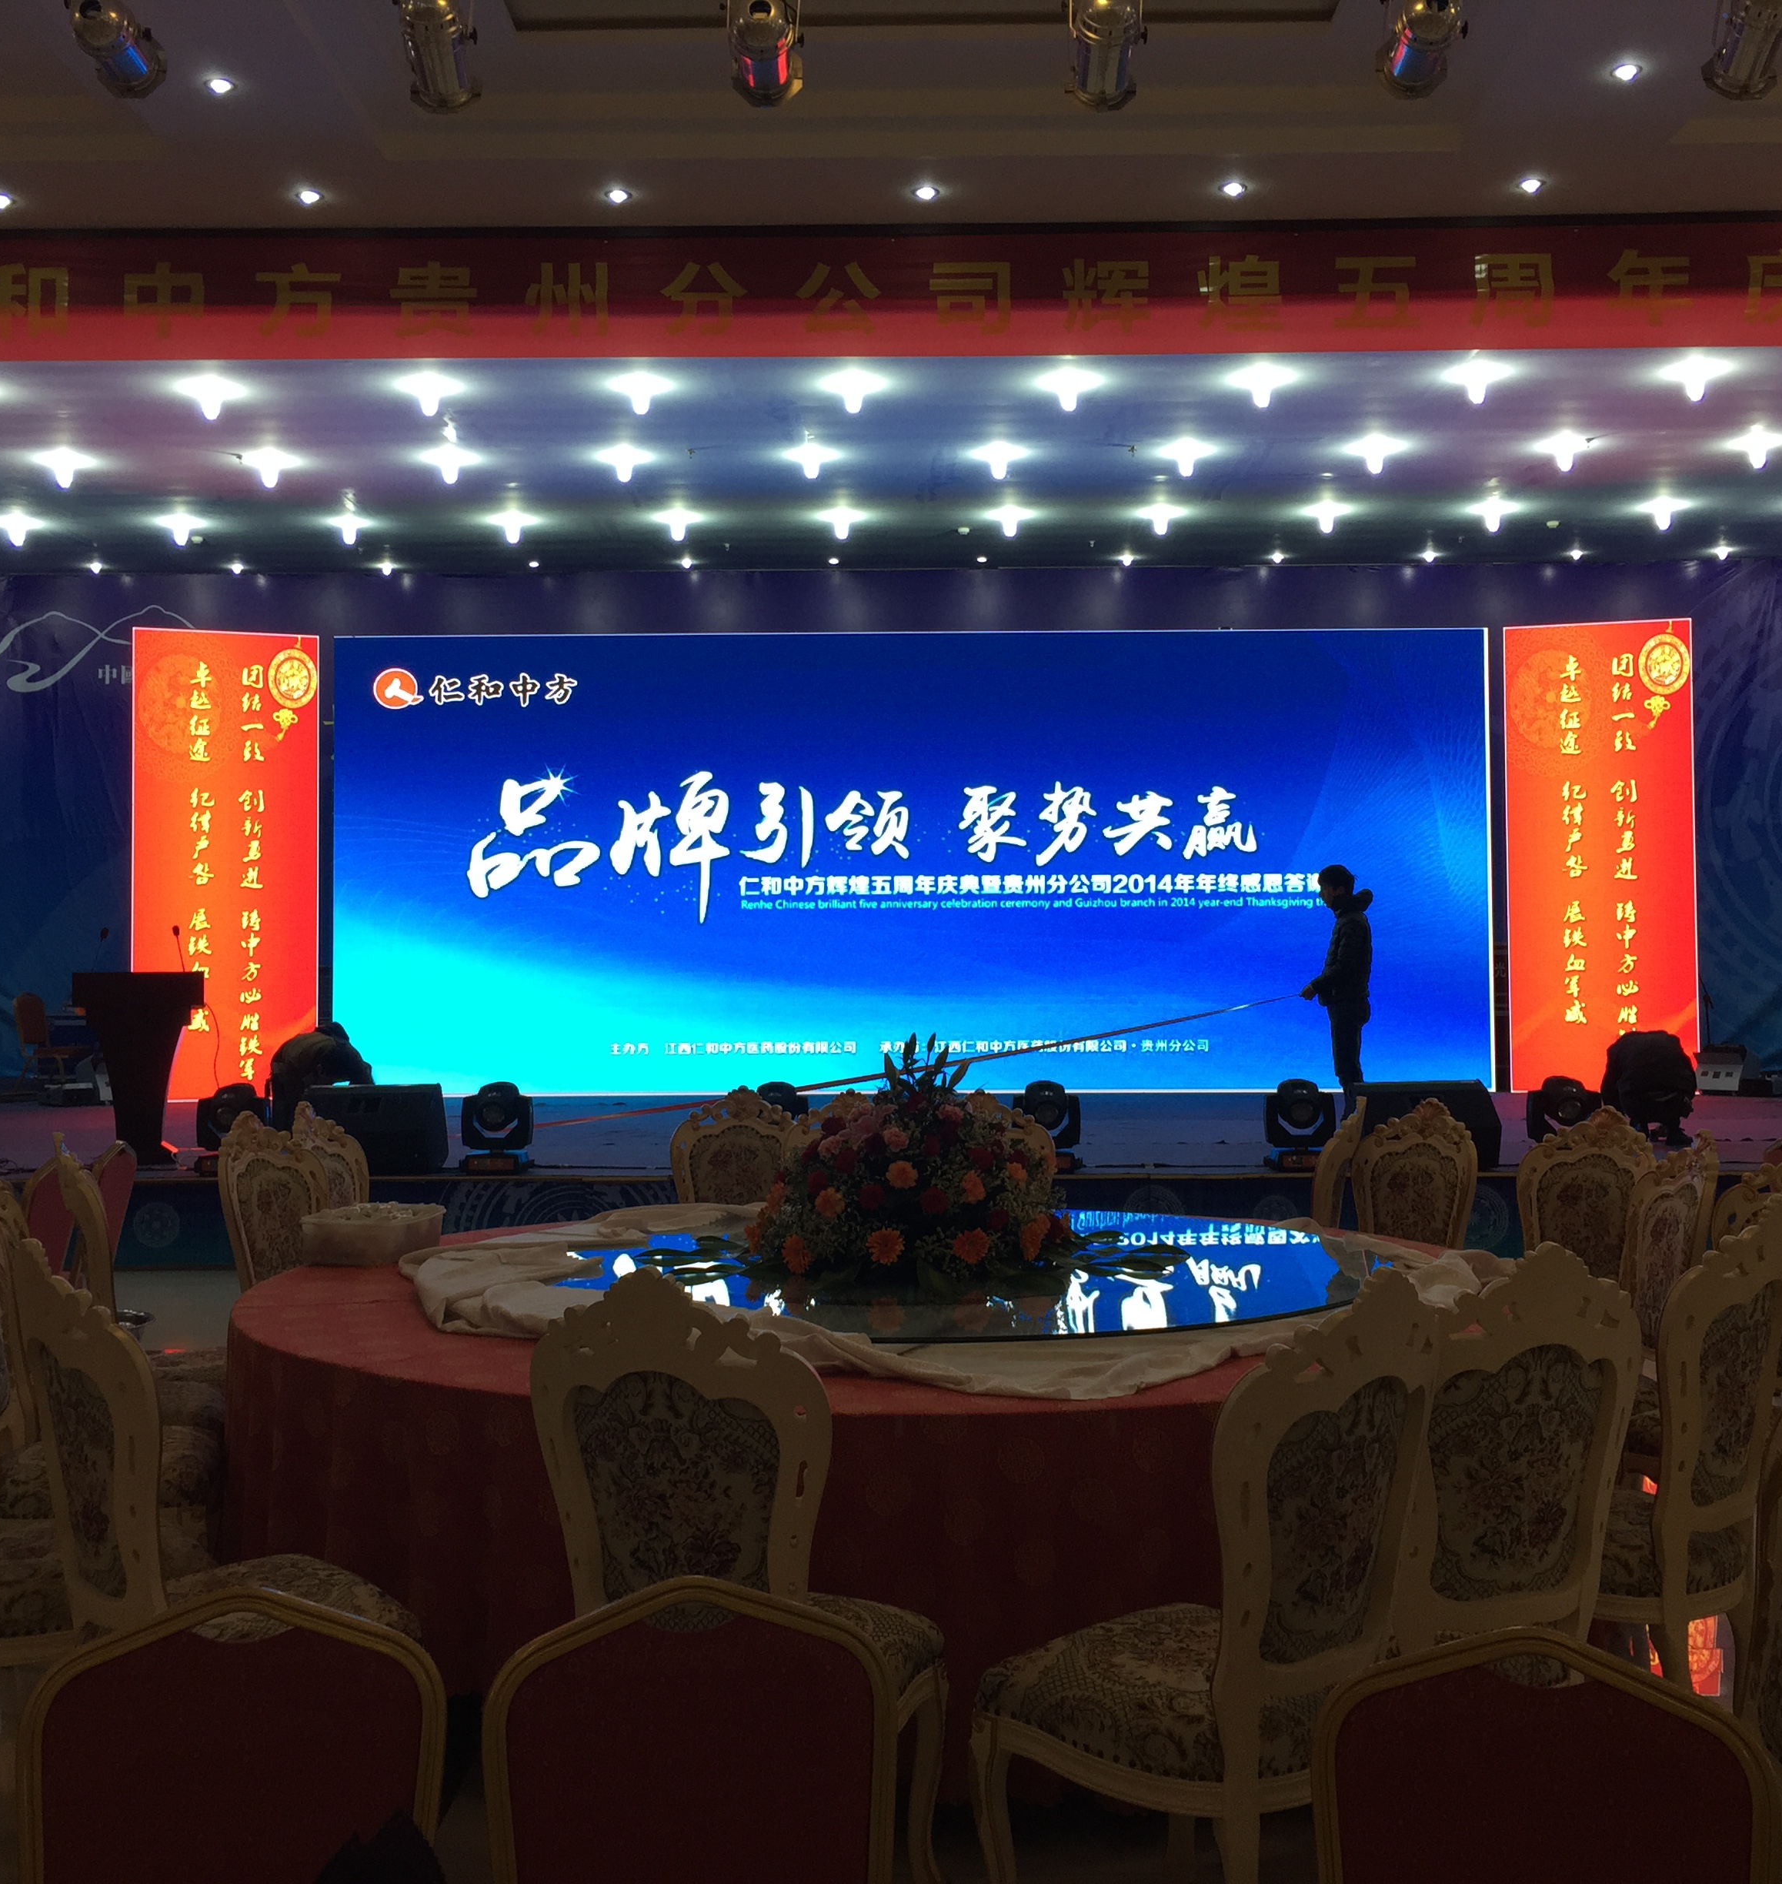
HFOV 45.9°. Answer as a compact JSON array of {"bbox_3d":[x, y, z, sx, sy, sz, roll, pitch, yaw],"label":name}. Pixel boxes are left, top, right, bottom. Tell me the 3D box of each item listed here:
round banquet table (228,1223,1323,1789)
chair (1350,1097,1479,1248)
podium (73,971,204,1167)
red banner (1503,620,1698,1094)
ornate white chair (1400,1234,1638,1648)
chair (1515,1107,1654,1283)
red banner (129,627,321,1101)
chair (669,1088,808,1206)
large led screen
[{"bbox_3d":[0.011,1.214,5.436,3.180,0.690,3.180,0,-1,0],"label":"round banquet table"},{"bbox_3d":[1.700,1.102,7.090,0.500,1.100,0.580,-1,-1,38],"label":"chair"},{"bbox_3d":[-4.340,0.729,12.150,0.700,1.110,0.480,0,-1,-6],"label":"podium"},{"bbox_3d":[6.053,-0.714,17.930,1.500,3.970,0.150,-1,-1,18],"label":"red banner"},{"bbox_3d":[1.010,1.069,3.860,0.500,1.100,0.580,0,-1,-27],"label":"ornate white chair"},{"bbox_3d":[2.180,1.095,6.750,0.500,1.100,0.580,-1,-1,42],"label":"chair"},{"bbox_3d":[-5.659,-0.651,17.900,1.500,3.970,0.150,0,-1,-18],"label":"red banner"},{"bbox_3d":[-0.540,1.121,7.430,0.500,1.100,0.580,0,-1,-2],"label":"chair"},{"bbox_3d":[0.178,-0.680,18.150,9.950,3.970,0.200,0,-1,0],"label":"large led screen"}]

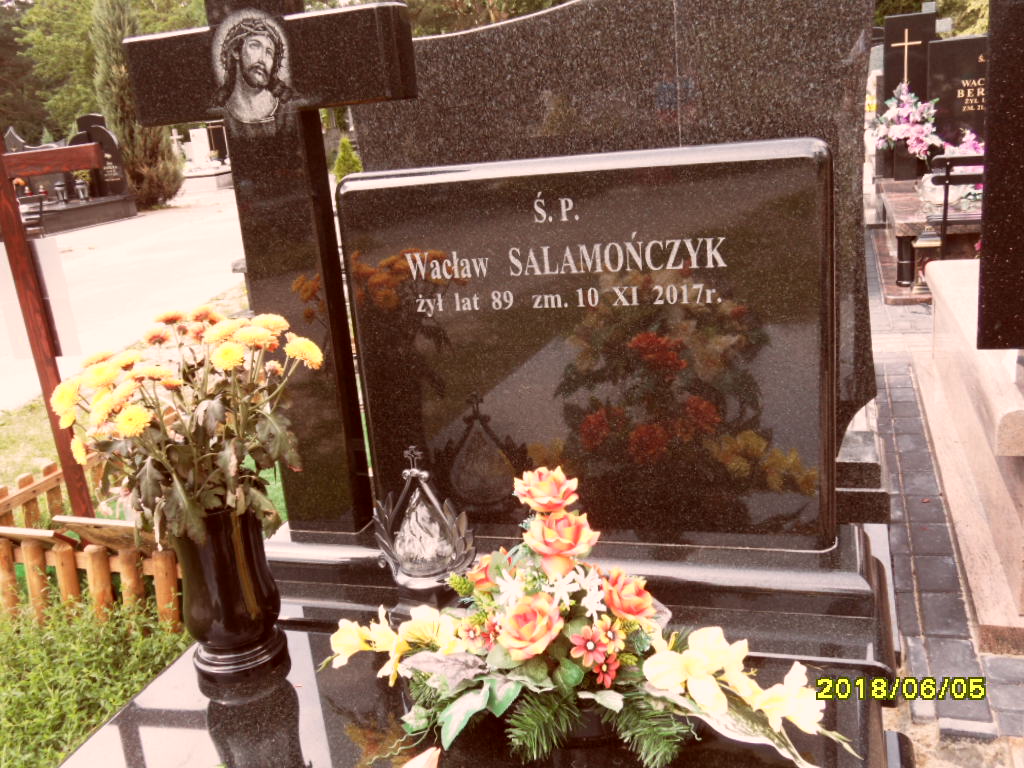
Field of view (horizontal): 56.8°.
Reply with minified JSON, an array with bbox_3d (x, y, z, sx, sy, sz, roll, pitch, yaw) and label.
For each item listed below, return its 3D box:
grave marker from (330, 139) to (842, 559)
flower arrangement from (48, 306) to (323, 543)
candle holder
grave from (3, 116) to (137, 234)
[{"bbox_3d":[0.113,-0.042,1.461,0.730,0.577,0.075,0,13,16],"label":"grave marker"},{"bbox_3d":[-0.430,0.053,1.250,0.330,0.285,0.270,0,14,17],"label":"flower arrangement"},{"bbox_3d":[-0.134,0.223,1.400,0.143,0.270,0.115,0,14,17],"label":"candle holder"},{"bbox_3d":[-5.950,-2.650,12.000,1.150,1.420,2.100,0,14,17],"label":"grave"}]

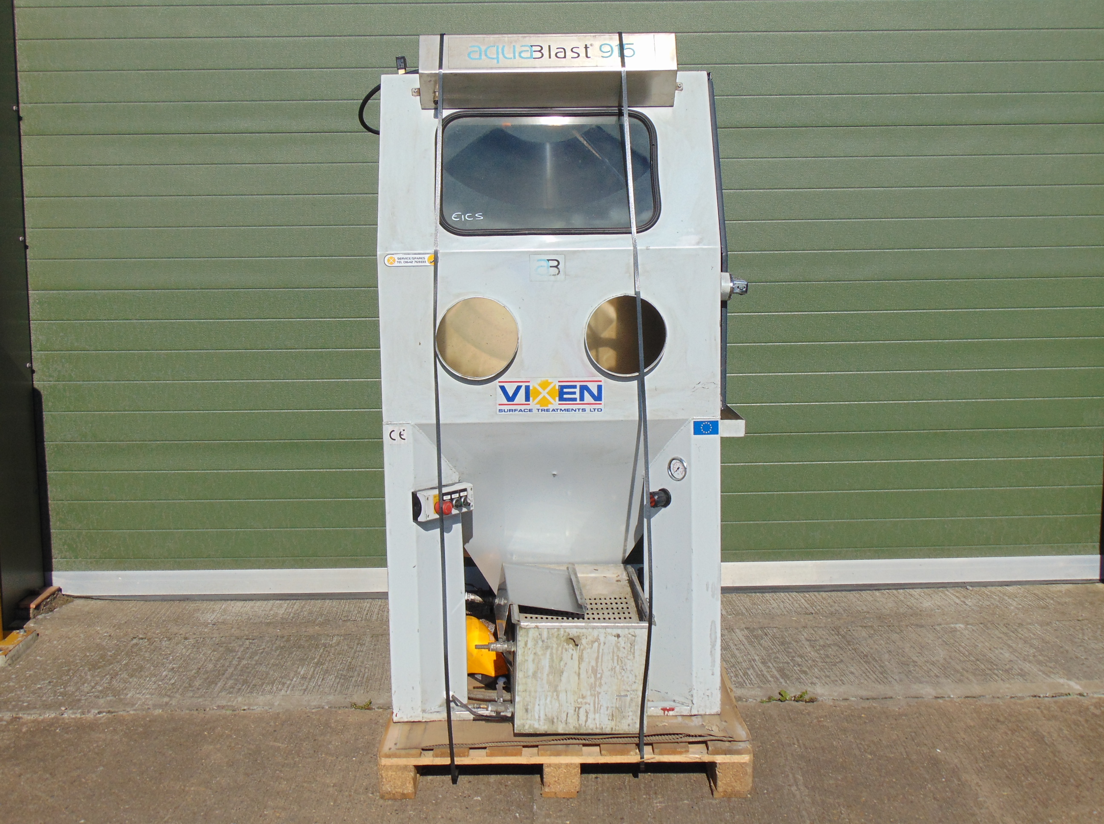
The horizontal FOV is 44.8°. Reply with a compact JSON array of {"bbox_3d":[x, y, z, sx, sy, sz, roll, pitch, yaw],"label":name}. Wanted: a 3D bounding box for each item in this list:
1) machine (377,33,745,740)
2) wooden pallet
[{"bbox_3d":[0.026,-0.112,4.011,1.005,1.888,0.920,-1,7,-1],"label":"machine"},{"bbox_3d":[0.042,0.893,4.168,1.000,0.140,1.200,-1,7,1],"label":"wooden pallet"}]

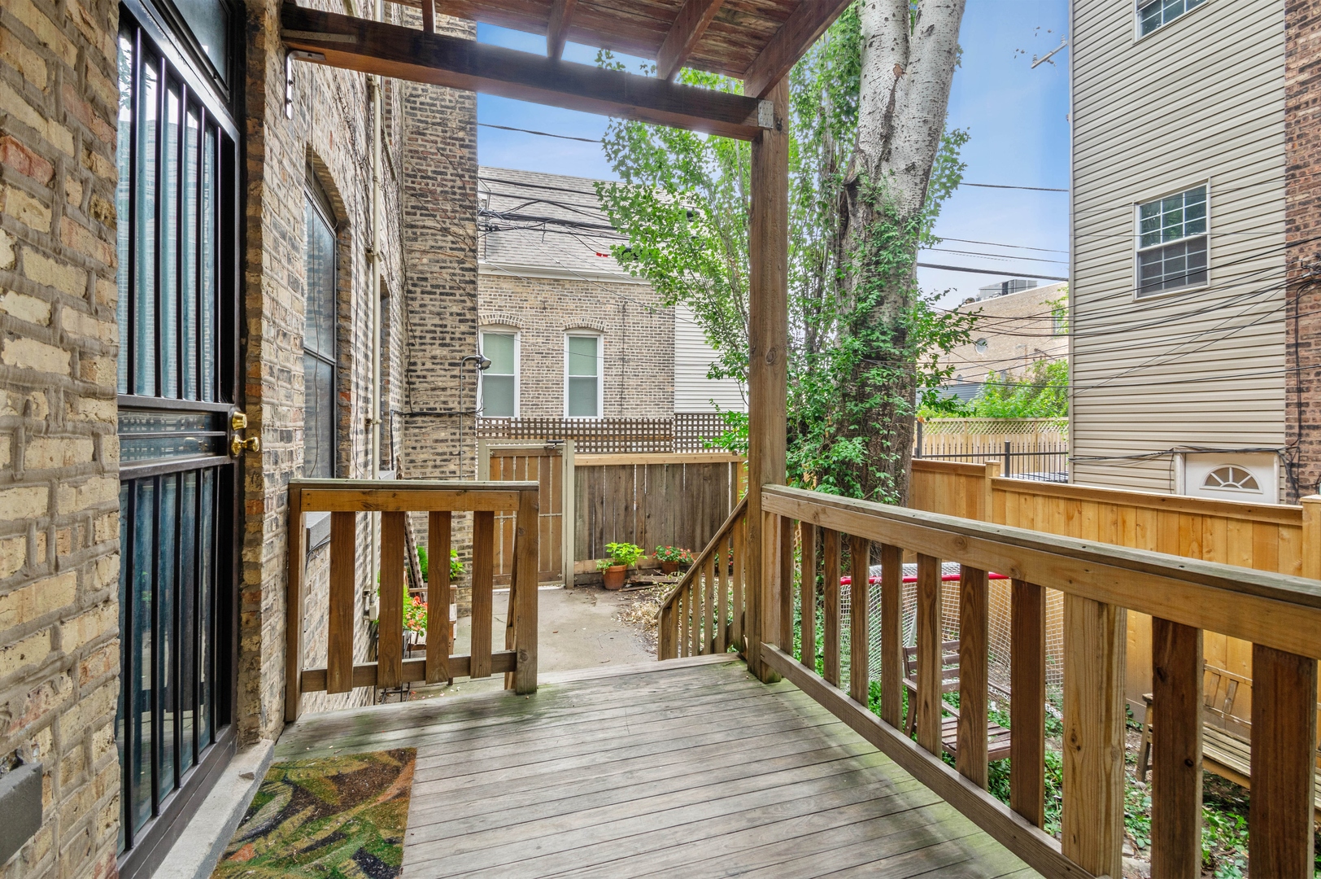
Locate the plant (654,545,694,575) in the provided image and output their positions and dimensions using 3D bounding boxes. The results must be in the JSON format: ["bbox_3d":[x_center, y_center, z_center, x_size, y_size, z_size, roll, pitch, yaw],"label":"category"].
[{"bbox_3d":[0.210,1.749,8.000,0.600,0.440,0.520,0,1,-20],"label":"plant"}]

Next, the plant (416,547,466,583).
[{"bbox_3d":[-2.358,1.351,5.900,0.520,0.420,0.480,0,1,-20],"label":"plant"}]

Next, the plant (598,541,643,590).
[{"bbox_3d":[-0.556,1.740,7.600,0.600,0.680,0.540,0,1,-20],"label":"plant"}]

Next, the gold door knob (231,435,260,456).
[{"bbox_3d":[-1.407,0.021,1.865,0.068,0.069,0.068,0,1,-20],"label":"gold door knob"}]

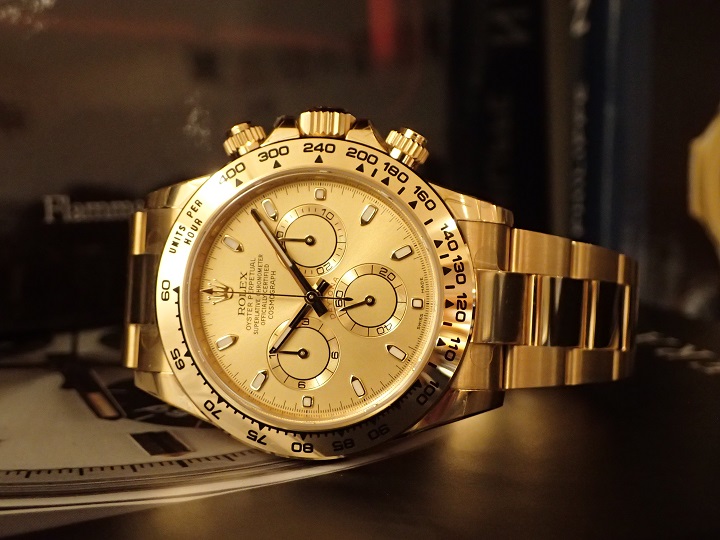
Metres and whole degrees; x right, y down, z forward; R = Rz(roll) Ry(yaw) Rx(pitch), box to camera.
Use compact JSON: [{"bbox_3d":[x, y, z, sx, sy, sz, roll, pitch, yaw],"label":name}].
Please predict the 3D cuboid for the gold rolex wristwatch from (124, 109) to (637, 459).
[{"bbox_3d":[0.003,0.003,0.169,0.071,0.044,0.060,3,-2,6],"label":"gold rolex wristwatch"}]

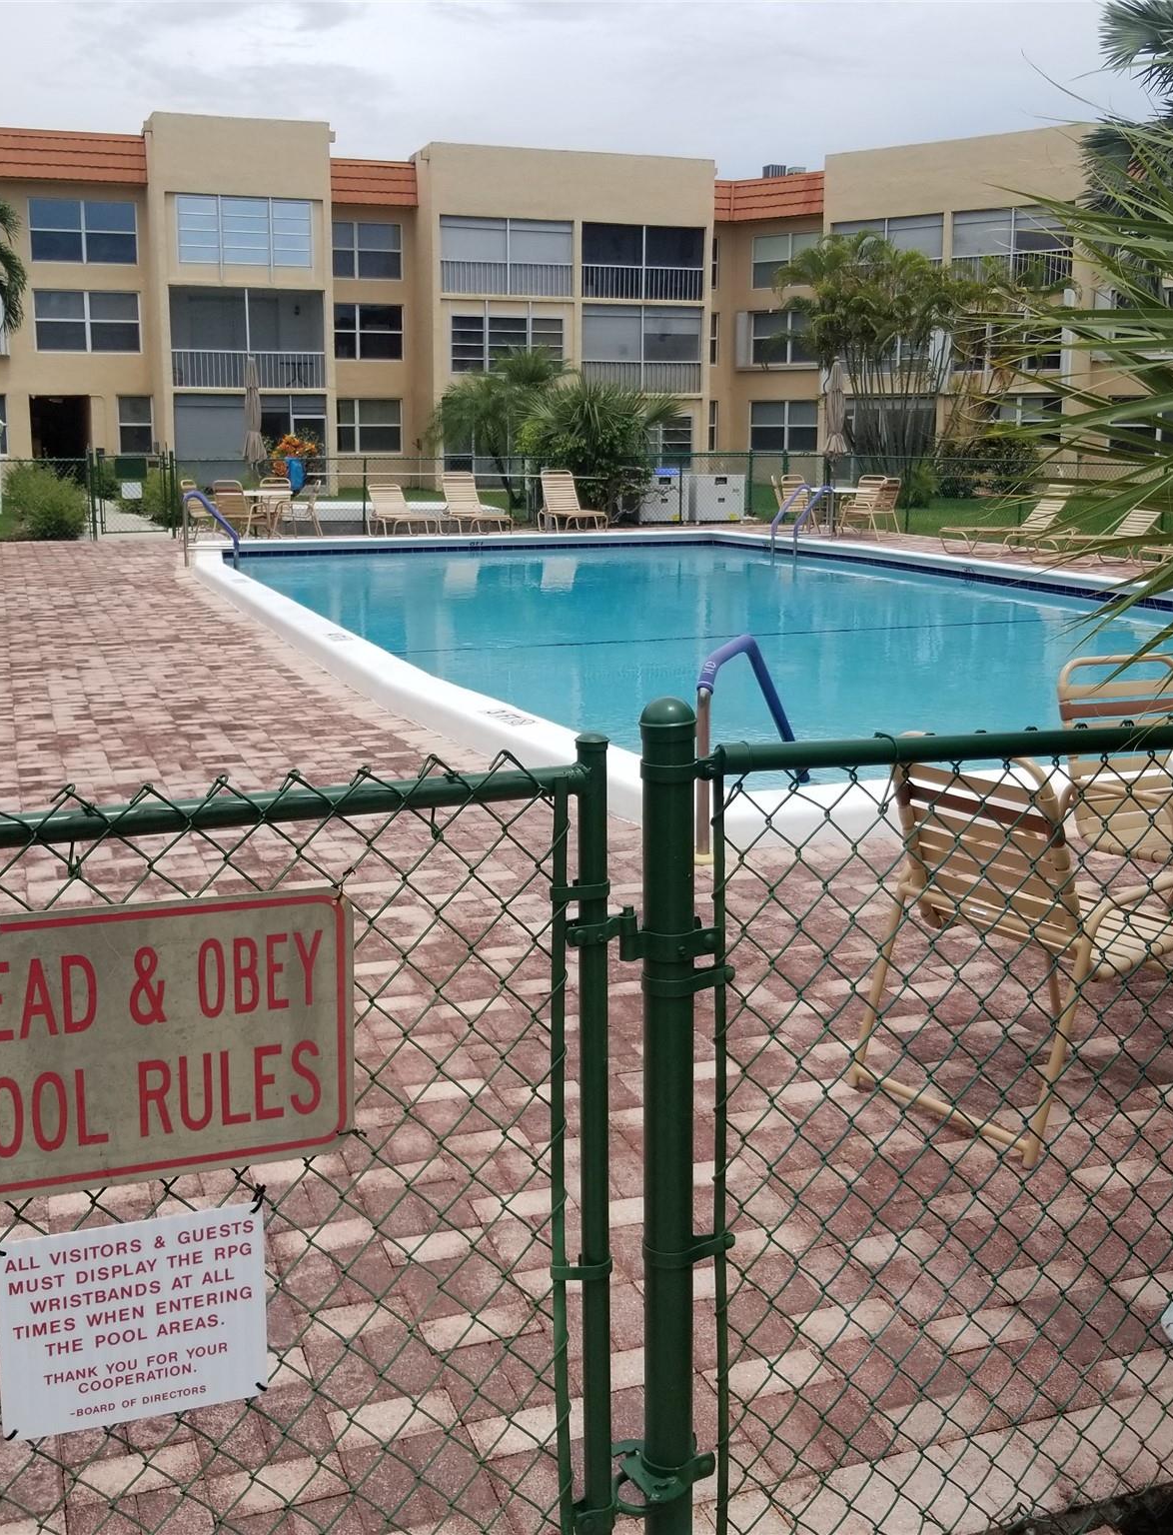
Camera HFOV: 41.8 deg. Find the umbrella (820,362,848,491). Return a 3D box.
[{"bbox_3d":[3.837,-4.893,23.593,0.420,2.620,0.420,0,12,0],"label":"umbrella"}]

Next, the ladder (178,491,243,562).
[{"bbox_3d":[-4.434,-2.814,18.107,0.640,0.880,0.070,-5,13,-20],"label":"ladder"}]

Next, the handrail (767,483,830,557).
[{"bbox_3d":[2.783,-3.163,19.749,0.660,0.900,0.480,-5,13,-20],"label":"handrail"}]

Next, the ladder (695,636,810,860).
[{"bbox_3d":[0.624,-0.118,5.801,0.070,0.820,0.850,7,14,29],"label":"ladder"}]

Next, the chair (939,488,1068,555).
[{"bbox_3d":[5.402,-3.181,19.773,1.700,0.890,0.660,-5,13,-20],"label":"chair"}]

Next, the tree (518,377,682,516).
[{"bbox_3d":[0.245,-5.630,27.317,2.950,2.500,2.800,0,12,0],"label":"tree"}]

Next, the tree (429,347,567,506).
[{"bbox_3d":[-1.848,-7.045,32.010,2.800,3.250,2.700,0,12,0],"label":"tree"}]

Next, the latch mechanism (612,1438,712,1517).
[{"bbox_3d":[0.098,0.915,1.980,0.125,0.055,0.100,-5,13,-20],"label":"latch mechanism"}]

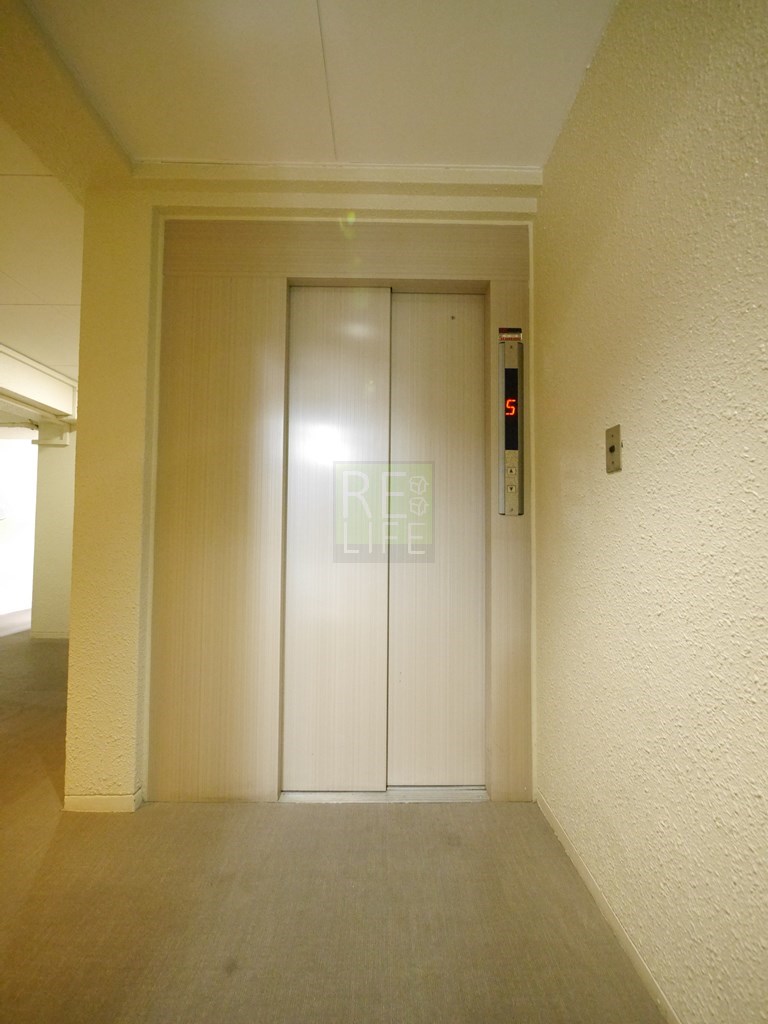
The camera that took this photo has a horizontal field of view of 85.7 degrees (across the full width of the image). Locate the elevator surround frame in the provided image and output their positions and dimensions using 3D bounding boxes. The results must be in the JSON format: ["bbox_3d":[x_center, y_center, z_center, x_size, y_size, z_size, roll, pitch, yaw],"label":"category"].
[{"bbox_3d":[-0.156,-0.028,1.667,1.462,2.266,0.101,0,-2,-1],"label":"elevator surround frame"}]

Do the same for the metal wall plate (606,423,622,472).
[{"bbox_3d":[0.605,-0.165,1.096,0.010,0.119,0.068,0,-2,-1],"label":"metal wall plate"}]

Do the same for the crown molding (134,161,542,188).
[{"bbox_3d":[-0.171,-1.301,1.614,1.567,0.069,0.055,0,-2,-1],"label":"crown molding"}]

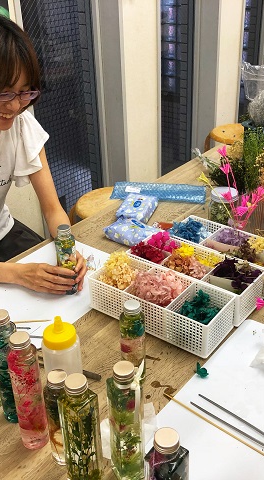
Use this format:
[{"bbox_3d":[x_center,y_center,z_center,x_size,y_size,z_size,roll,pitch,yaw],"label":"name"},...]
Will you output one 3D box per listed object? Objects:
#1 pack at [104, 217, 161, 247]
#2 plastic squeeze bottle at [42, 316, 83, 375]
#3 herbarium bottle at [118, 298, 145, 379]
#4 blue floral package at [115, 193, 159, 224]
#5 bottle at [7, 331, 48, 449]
[{"bbox_3d":[0.006,-0.022,1.439,0.146,0.040,0.088,18,34,31],"label":"pack"},{"bbox_3d":[-0.120,0.206,0.893,0.063,0.173,0.063,-1,29,1],"label":"plastic squeeze bottle"},{"bbox_3d":[0.002,0.183,0.950,0.045,0.153,0.045,-1,29,1],"label":"herbarium bottle"},{"bbox_3d":[0.021,-0.097,1.581,0.092,0.032,0.148,8,30,16],"label":"blue floral package"},{"bbox_3d":[-0.162,0.235,0.803,0.046,0.211,0.046,-1,29,1],"label":"bottle"}]

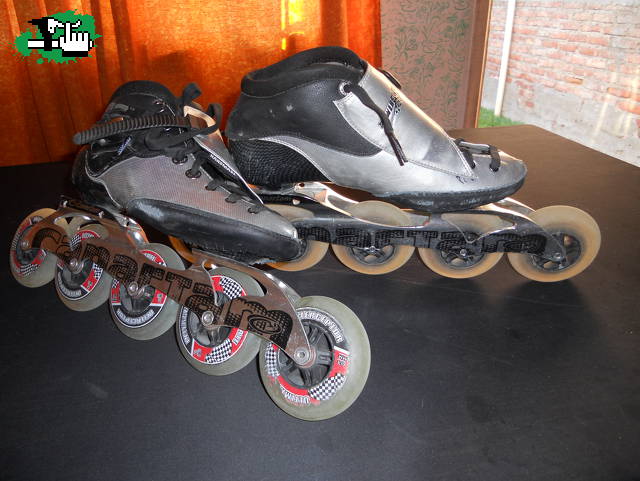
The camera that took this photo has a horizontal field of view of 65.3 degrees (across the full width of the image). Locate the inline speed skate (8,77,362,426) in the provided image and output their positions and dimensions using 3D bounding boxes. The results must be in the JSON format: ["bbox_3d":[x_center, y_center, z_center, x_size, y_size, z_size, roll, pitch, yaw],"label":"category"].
[{"bbox_3d":[-0.123,-0.026,0.429,0.418,0.227,0.110,14,-6,31],"label":"inline speed skate"}]

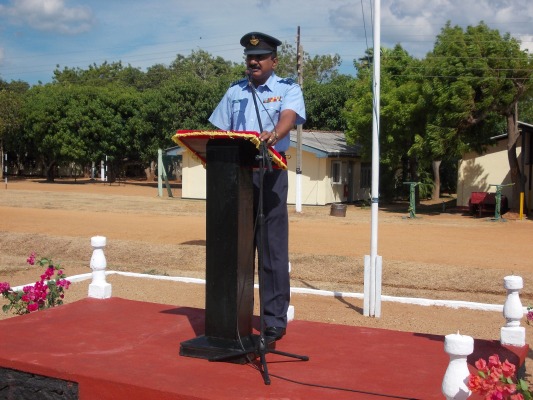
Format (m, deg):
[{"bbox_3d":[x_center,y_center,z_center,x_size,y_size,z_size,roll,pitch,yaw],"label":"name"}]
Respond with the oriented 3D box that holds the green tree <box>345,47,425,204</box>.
[{"bbox_3d":[5.750,-3.580,37.000,4.800,7.500,4.600,1,3,28],"label":"green tree"}]

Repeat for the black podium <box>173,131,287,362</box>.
[{"bbox_3d":[-0.200,0.226,4.200,0.530,1.180,0.380,1,3,28],"label":"black podium"}]

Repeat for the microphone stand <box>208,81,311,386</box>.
[{"bbox_3d":[-0.040,0.071,3.960,0.520,1.510,0.740,0,2,-9],"label":"microphone stand"}]

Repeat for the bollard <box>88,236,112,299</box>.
[{"bbox_3d":[-1.265,0.508,5.970,0.135,0.465,0.135,1,3,28],"label":"bollard"}]

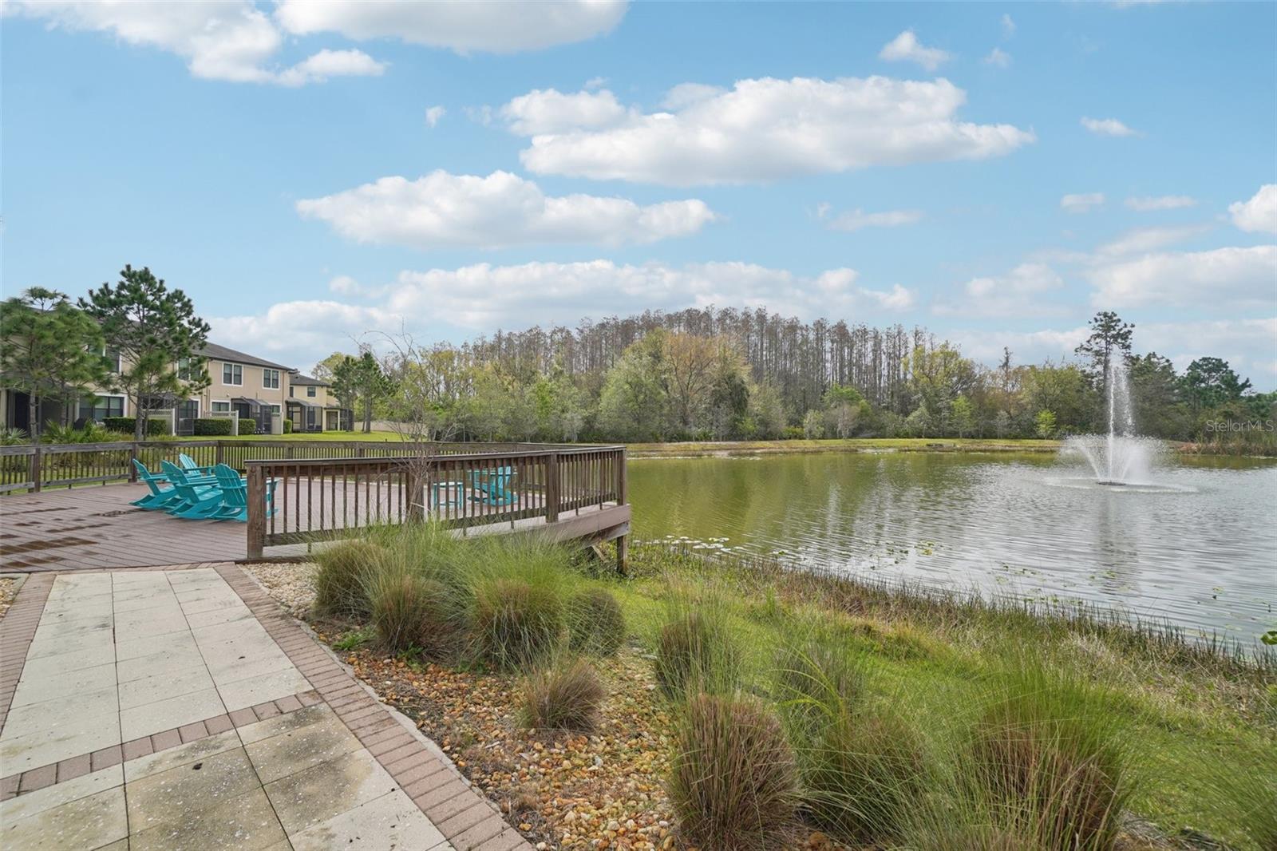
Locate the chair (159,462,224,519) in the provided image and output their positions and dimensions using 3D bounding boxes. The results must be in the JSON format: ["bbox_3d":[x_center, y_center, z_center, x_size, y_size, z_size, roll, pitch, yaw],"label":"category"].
[{"bbox_3d":[-7.380,1.062,8.900,0.730,0.910,0.800,0,-1,33],"label":"chair"}]

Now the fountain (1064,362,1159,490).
[{"bbox_3d":[26.250,-0.220,29.500,4.400,7.100,4.400,0,-1,42],"label":"fountain"}]

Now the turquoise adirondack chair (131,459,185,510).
[{"bbox_3d":[-8.980,1.070,10.030,0.730,0.910,0.800,0,-1,36],"label":"turquoise adirondack chair"}]

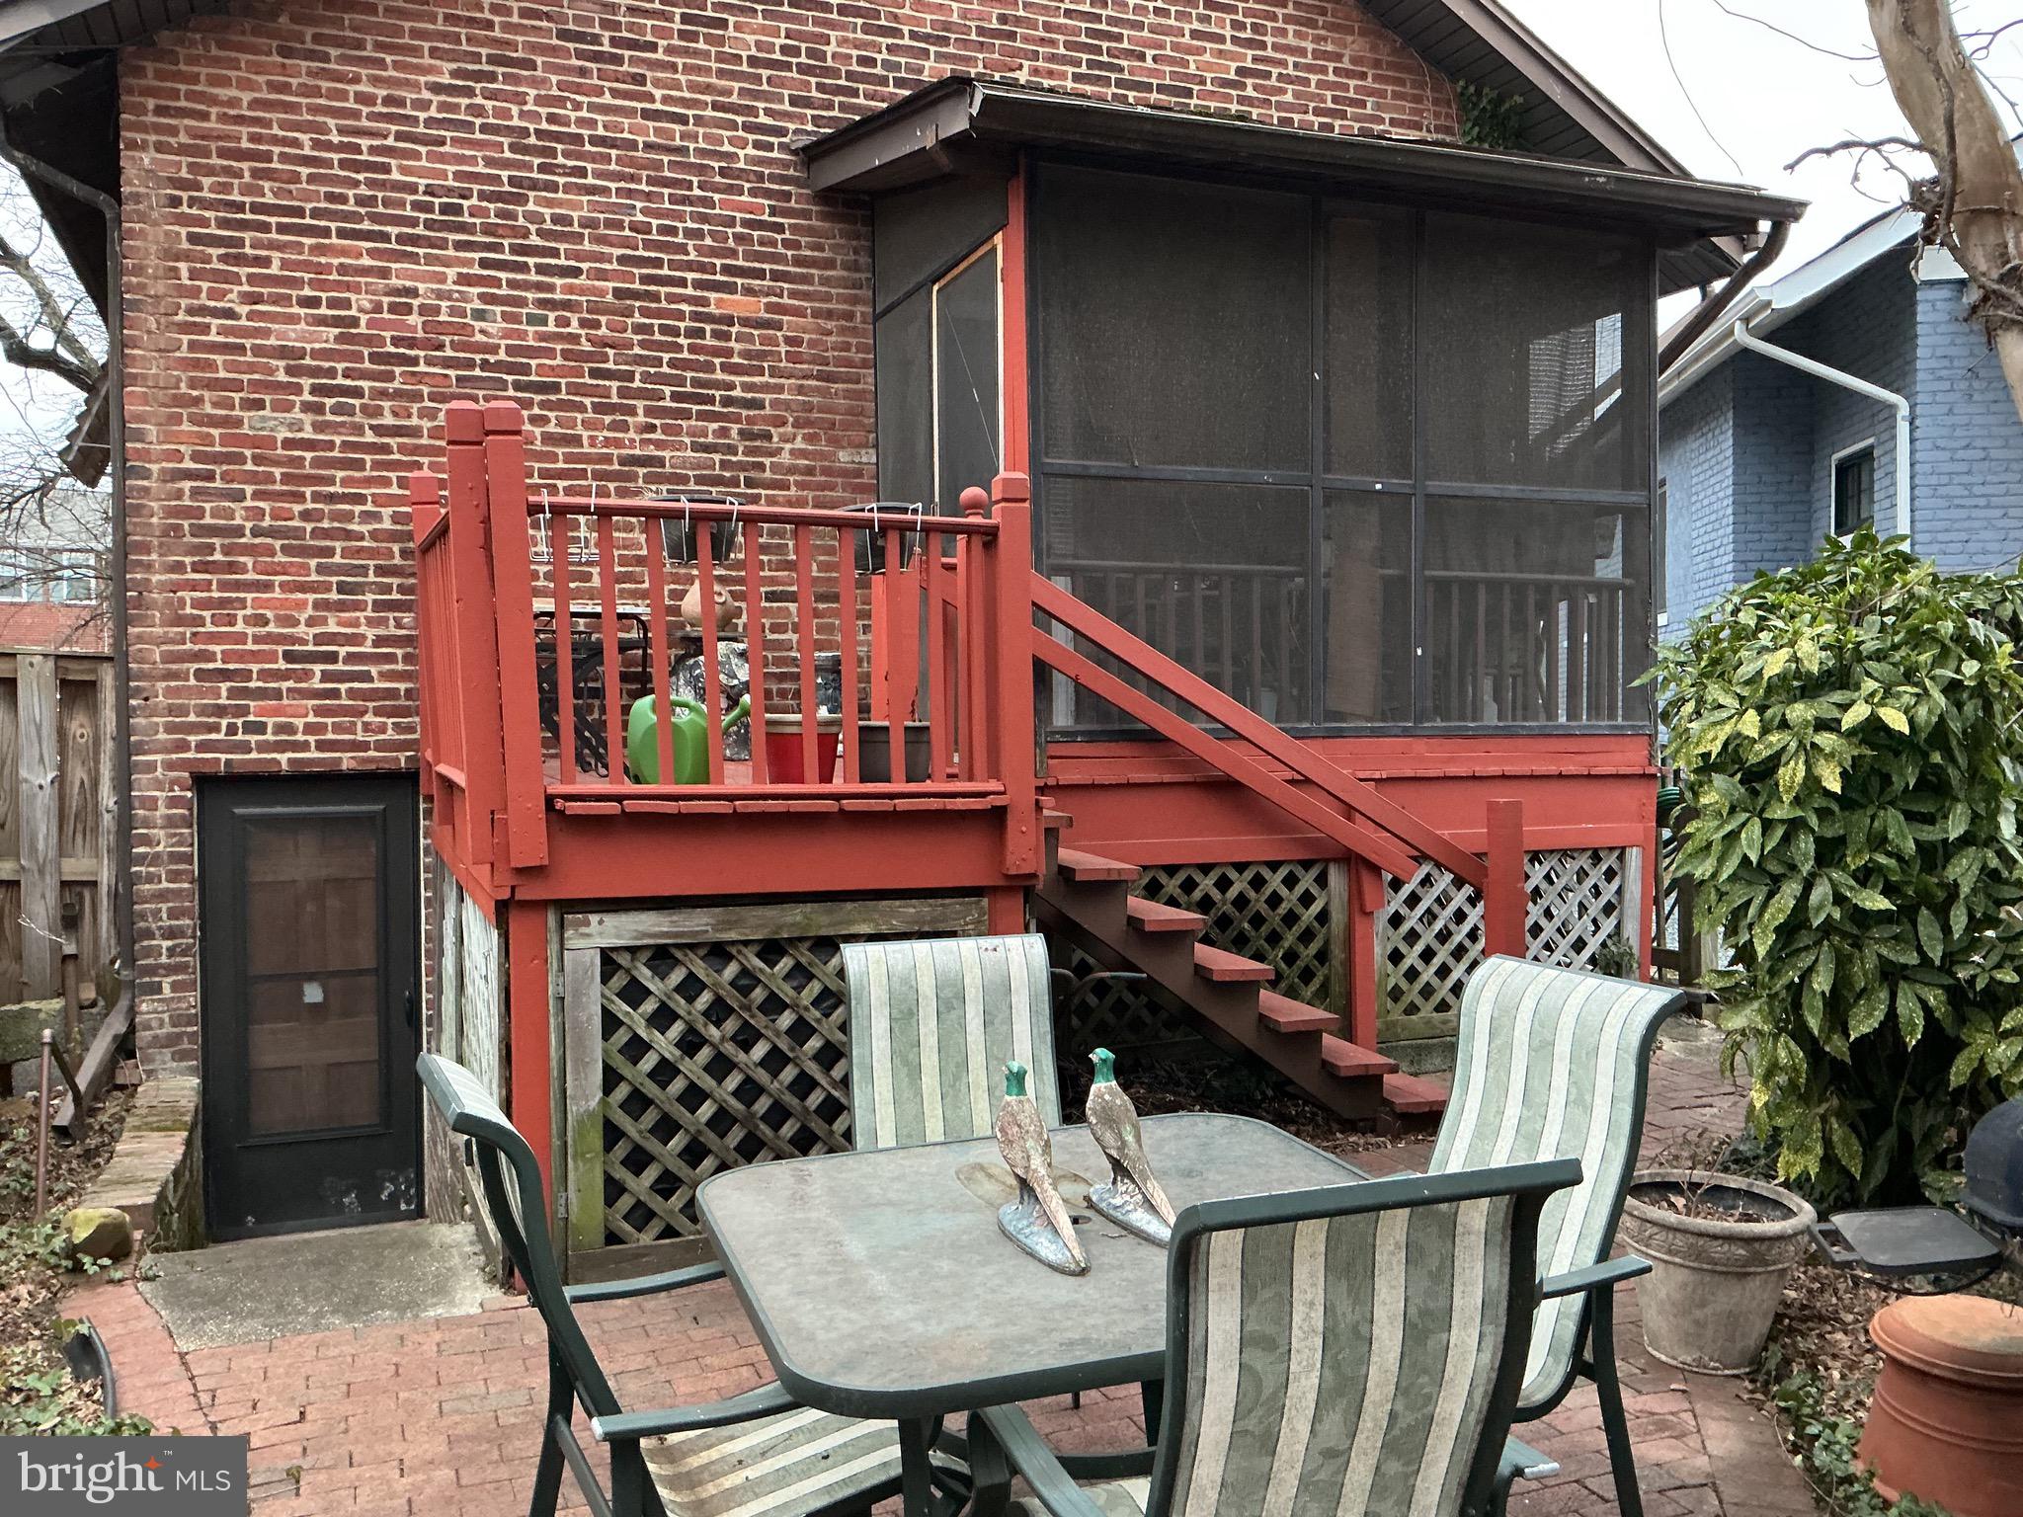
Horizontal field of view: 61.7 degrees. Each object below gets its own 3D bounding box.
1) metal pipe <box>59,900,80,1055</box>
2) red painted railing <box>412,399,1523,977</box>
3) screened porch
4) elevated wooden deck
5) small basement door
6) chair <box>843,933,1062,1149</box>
[{"bbox_3d":[-3.684,0.894,6.656,0.065,0.704,0.065,-1,1,-21],"label":"metal pipe"},{"bbox_3d":[-0.427,0.092,6.142,3.092,1.993,3.285,-1,1,-21],"label":"red painted railing"},{"bbox_3d":[1.163,-1.460,7.387,3.631,2.746,2.237,-1,1,-21],"label":"screened porch"},{"bbox_3d":[0.413,0.179,6.511,4.882,2.187,3.366,-1,1,-21],"label":"elevated wooden deck"},{"bbox_3d":[-2.901,1.012,7.057,0.852,1.899,0.081,-1,1,-21],"label":"small basement door"},{"bbox_3d":[-0.017,0.924,3.780,0.590,0.970,0.680,-1,1,-24],"label":"chair"}]

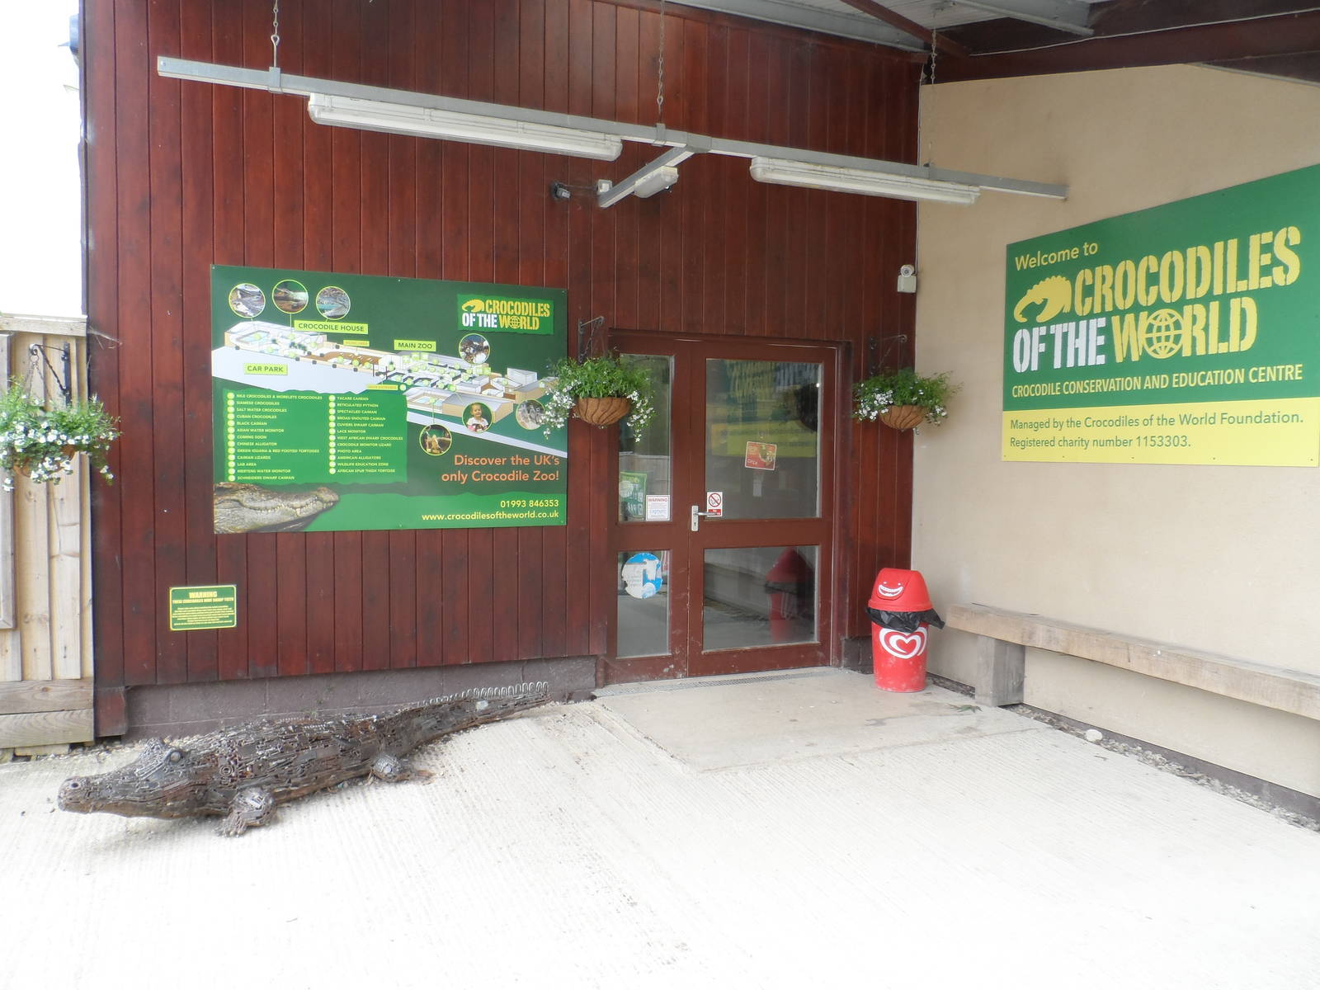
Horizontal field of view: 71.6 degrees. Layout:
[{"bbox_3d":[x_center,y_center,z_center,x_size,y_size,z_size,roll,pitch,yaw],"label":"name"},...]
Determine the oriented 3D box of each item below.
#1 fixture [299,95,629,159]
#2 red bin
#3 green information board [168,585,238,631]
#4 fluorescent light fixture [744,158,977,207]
[{"bbox_3d":[-0.766,-1.513,3.785,1.270,0.100,0.110,0,3,-20],"label":"fixture"},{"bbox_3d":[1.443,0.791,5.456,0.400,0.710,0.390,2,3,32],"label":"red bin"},{"bbox_3d":[-2.282,0.566,4.577,0.298,0.214,0.010,0,3,-20],"label":"green information board"},{"bbox_3d":[1.021,-1.520,4.418,1.270,0.100,0.110,0,3,-20],"label":"fluorescent light fixture"}]

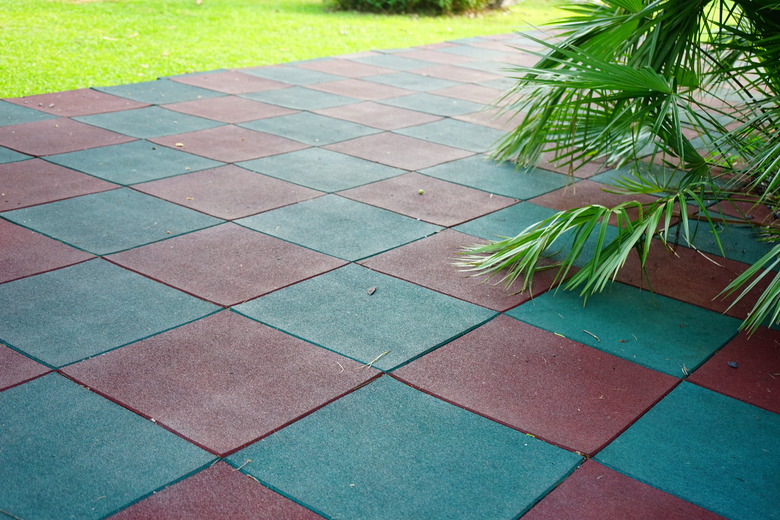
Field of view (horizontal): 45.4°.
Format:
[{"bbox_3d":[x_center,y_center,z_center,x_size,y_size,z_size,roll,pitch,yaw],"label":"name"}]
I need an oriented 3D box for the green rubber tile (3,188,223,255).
[{"bbox_3d":[-0.856,-0.118,2.920,0.500,0.030,0.500,18,24,32],"label":"green rubber tile"}]

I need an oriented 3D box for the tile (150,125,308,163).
[{"bbox_3d":[-0.664,-0.479,3.912,0.500,0.030,0.500,18,24,33],"label":"tile"}]

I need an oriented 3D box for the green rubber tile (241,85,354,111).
[{"bbox_3d":[-0.478,-0.857,5.013,0.500,0.030,0.500,18,24,32],"label":"green rubber tile"}]

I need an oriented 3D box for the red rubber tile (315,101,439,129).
[{"bbox_3d":[-0.064,-0.727,4.758,0.500,0.030,0.500,18,24,32],"label":"red rubber tile"}]

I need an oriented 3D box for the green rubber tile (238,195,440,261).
[{"bbox_3d":[-0.160,-0.101,2.986,0.500,0.030,0.500,18,24,33],"label":"green rubber tile"}]

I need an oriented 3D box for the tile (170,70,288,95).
[{"bbox_3d":[-0.885,-0.991,5.285,0.500,0.030,0.500,18,24,32],"label":"tile"}]

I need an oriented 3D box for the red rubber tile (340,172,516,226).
[{"bbox_3d":[0.141,-0.216,3.416,0.500,0.030,0.500,18,24,33],"label":"red rubber tile"}]

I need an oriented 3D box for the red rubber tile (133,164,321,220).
[{"bbox_3d":[-0.562,-0.234,3.303,0.500,0.030,0.500,18,24,32],"label":"red rubber tile"}]

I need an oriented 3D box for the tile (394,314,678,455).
[{"bbox_3d":[0.338,0.276,2.120,0.500,0.030,0.500,18,24,32],"label":"tile"}]

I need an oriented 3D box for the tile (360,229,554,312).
[{"bbox_3d":[0.239,0.029,2.716,0.500,0.030,0.500,18,24,33],"label":"tile"}]

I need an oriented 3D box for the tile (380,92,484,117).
[{"bbox_3d":[0.237,-0.842,5.140,0.500,0.030,0.500,18,24,32],"label":"tile"}]

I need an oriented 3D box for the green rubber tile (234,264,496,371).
[{"bbox_3d":[-0.059,0.143,2.389,0.500,0.030,0.500,18,24,32],"label":"green rubber tile"}]

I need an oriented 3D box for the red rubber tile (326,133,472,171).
[{"bbox_3d":[0.035,-0.469,4.077,0.500,0.030,0.500,18,24,32],"label":"red rubber tile"}]

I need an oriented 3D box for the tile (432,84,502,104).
[{"bbox_3d":[0.543,-0.954,5.456,0.500,0.030,0.500,18,24,33],"label":"tile"}]

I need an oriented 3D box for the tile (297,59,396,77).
[{"bbox_3d":[-0.270,-1.219,6.009,0.500,0.030,0.500,18,24,33],"label":"tile"}]

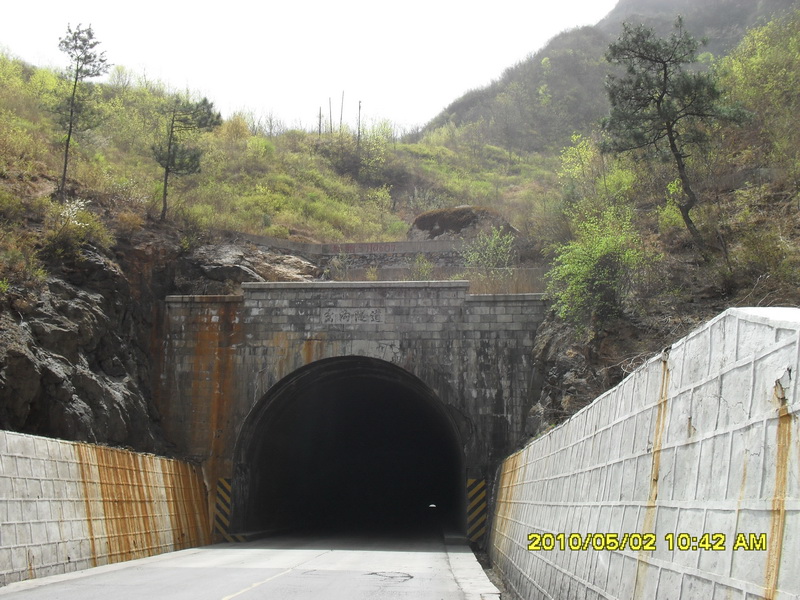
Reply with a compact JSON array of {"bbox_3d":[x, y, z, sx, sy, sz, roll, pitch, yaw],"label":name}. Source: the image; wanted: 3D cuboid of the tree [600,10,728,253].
[{"bbox_3d":[8.573,-5.565,26.120,4.070,8.110,4.070,0,-14,0],"label":"tree"}]

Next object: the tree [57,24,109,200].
[{"bbox_3d":[-12.678,-7.626,32.301,2.080,7.600,2.080,0,-14,0],"label":"tree"}]

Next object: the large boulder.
[{"bbox_3d":[3.262,-3.900,42.503,5.840,2.150,4.090,0,-14,0],"label":"large boulder"}]

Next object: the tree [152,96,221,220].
[{"bbox_3d":[-9.817,-6.585,37.195,3.130,6.100,3.130,0,-14,0],"label":"tree"}]

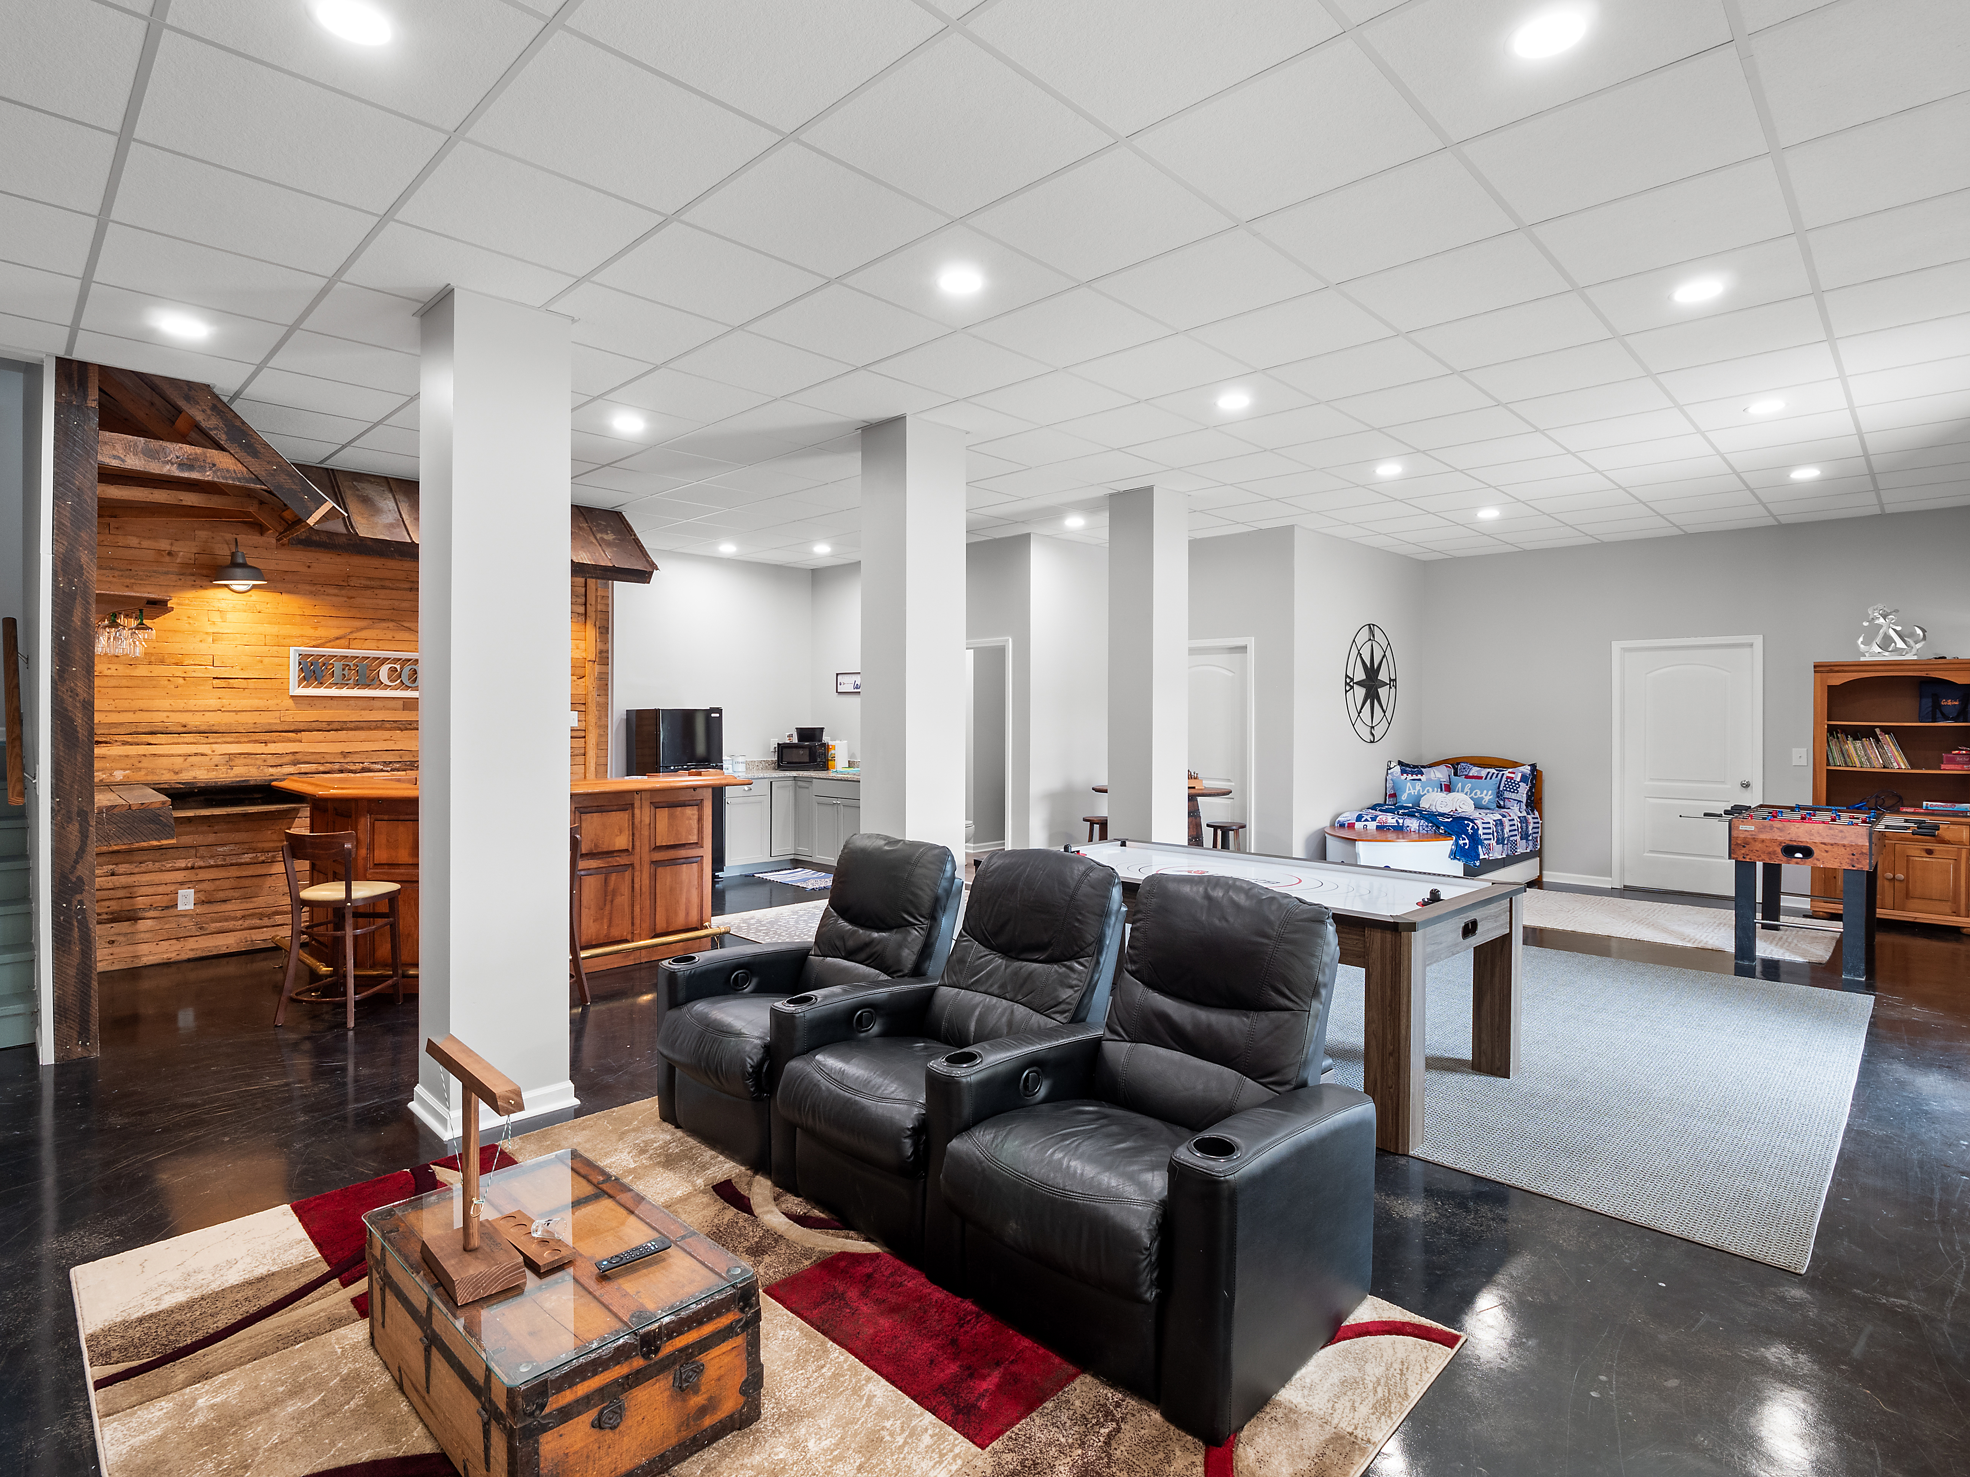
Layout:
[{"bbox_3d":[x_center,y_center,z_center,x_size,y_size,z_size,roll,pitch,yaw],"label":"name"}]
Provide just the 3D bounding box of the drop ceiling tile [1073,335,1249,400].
[{"bbox_3d":[0.795,-1.685,4.139,0.607,0.021,0.607,2,2,45],"label":"drop ceiling tile"}]

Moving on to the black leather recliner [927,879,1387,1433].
[{"bbox_3d":[0.478,0.957,2.518,0.904,1.056,0.901,1,2,44],"label":"black leather recliner"}]

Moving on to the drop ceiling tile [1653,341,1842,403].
[{"bbox_3d":[3.459,-1.650,4.121,0.590,0.020,0.590,1,1,44],"label":"drop ceiling tile"}]

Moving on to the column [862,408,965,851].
[{"bbox_3d":[-0.392,-0.148,5.062,0.391,3.106,0.441,2,2,45],"label":"column"}]

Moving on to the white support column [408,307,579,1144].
[{"bbox_3d":[-1.952,-0.098,3.605,0.450,3.096,0.450,1,1,44],"label":"white support column"}]

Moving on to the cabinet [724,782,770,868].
[{"bbox_3d":[-2.458,0.838,8.862,0.602,0.899,0.481,2,2,45],"label":"cabinet"}]

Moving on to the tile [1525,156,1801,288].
[{"bbox_3d":[2.154,-1.638,2.893,0.605,0.030,0.605,1,1,44],"label":"tile"}]

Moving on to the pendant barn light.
[{"bbox_3d":[-4.500,-1.037,5.500,0.270,0.310,0.260,1,1,44],"label":"pendant barn light"}]

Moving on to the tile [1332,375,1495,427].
[{"bbox_3d":[2.116,-1.660,4.496,0.590,0.020,0.590,1,1,44],"label":"tile"}]

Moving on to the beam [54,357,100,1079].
[{"bbox_3d":[-3.995,-0.128,4.005,0.140,3.033,0.145,1,1,44],"label":"beam"}]

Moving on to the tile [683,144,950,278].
[{"bbox_3d":[-0.523,-1.625,2.834,0.590,0.020,0.590,1,1,44],"label":"tile"}]

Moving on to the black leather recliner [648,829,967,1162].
[{"bbox_3d":[-0.636,0.906,3.424,0.690,1.000,0.900,1,1,44],"label":"black leather recliner"}]

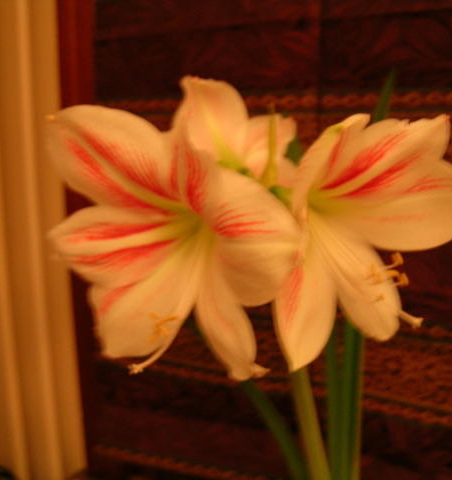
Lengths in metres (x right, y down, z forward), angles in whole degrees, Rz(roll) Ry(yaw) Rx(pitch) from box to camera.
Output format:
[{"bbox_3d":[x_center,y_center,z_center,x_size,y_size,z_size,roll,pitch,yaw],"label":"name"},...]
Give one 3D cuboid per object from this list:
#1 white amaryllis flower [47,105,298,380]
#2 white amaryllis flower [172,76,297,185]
[{"bbox_3d":[-0.024,-0.001,0.358,0.168,0.173,0.130,7,15,23],"label":"white amaryllis flower"},{"bbox_3d":[0.014,-0.083,0.475,0.140,0.145,0.120,-3,14,-17],"label":"white amaryllis flower"}]

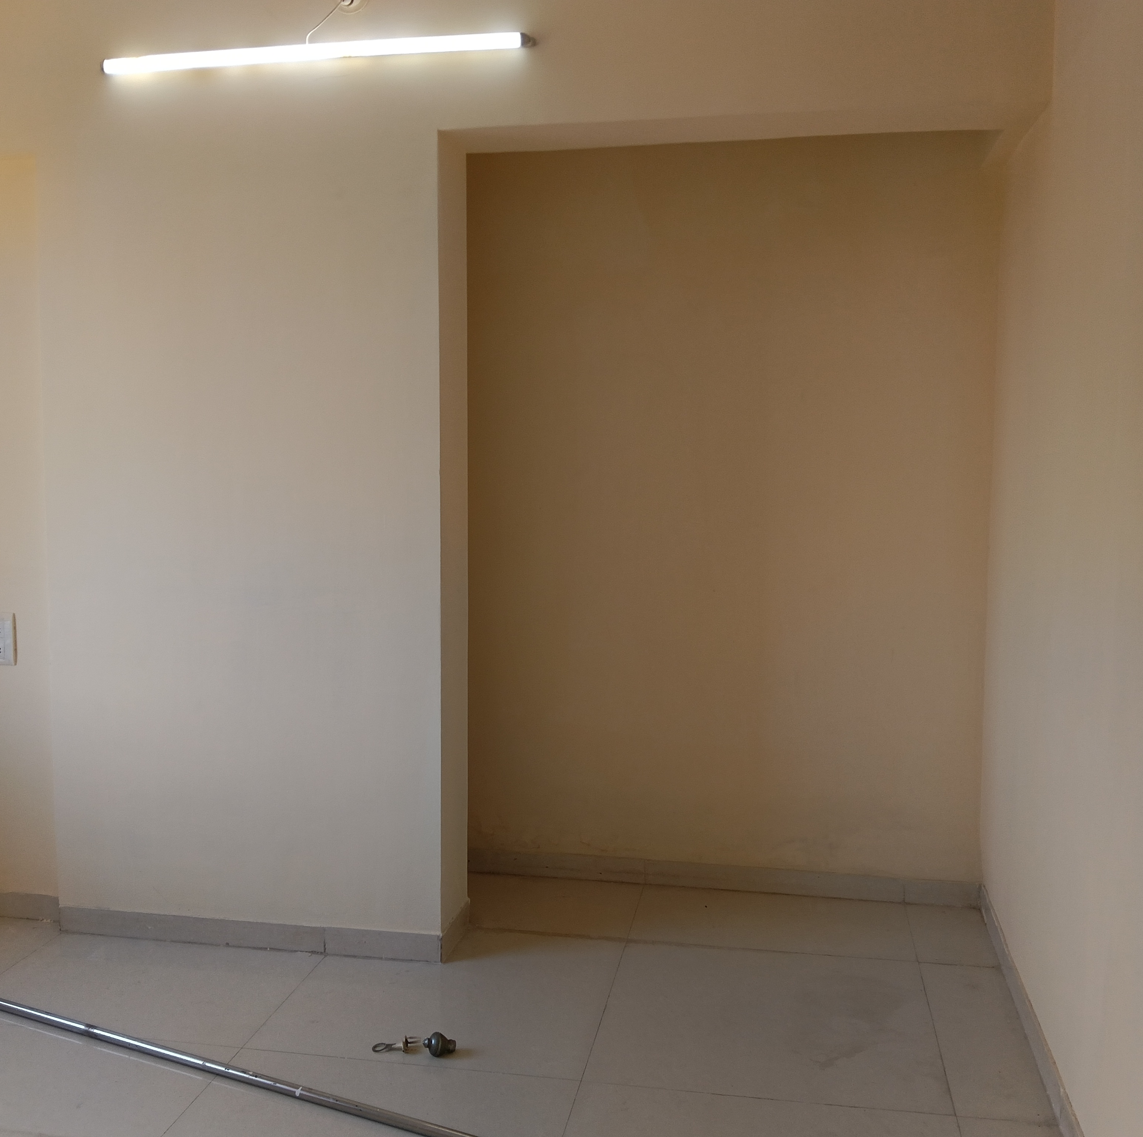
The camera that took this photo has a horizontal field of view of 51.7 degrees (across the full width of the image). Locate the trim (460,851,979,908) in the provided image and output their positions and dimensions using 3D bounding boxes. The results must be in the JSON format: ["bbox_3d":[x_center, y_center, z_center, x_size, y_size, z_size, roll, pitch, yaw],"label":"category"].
[{"bbox_3d":[0.466,0.996,3.807,1.635,0.081,0.018,1,5,10],"label":"trim"}]

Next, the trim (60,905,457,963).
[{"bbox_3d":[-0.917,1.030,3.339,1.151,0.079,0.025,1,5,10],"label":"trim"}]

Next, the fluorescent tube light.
[{"bbox_3d":[-0.675,-1.331,3.057,1.175,0.037,0.036,1,5,10],"label":"fluorescent tube light"}]

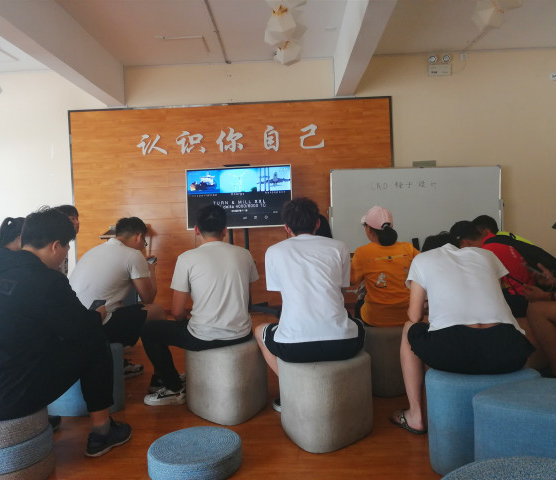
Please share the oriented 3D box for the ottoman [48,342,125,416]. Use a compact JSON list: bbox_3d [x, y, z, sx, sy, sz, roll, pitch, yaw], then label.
[{"bbox_3d":[-1.220,0.817,3.138,0.475,0.400,0.470,-2,2,2],"label":"ottoman"}]

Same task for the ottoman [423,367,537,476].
[{"bbox_3d":[0.923,0.756,2.257,0.490,0.400,0.490,-2,2,2],"label":"ottoman"}]

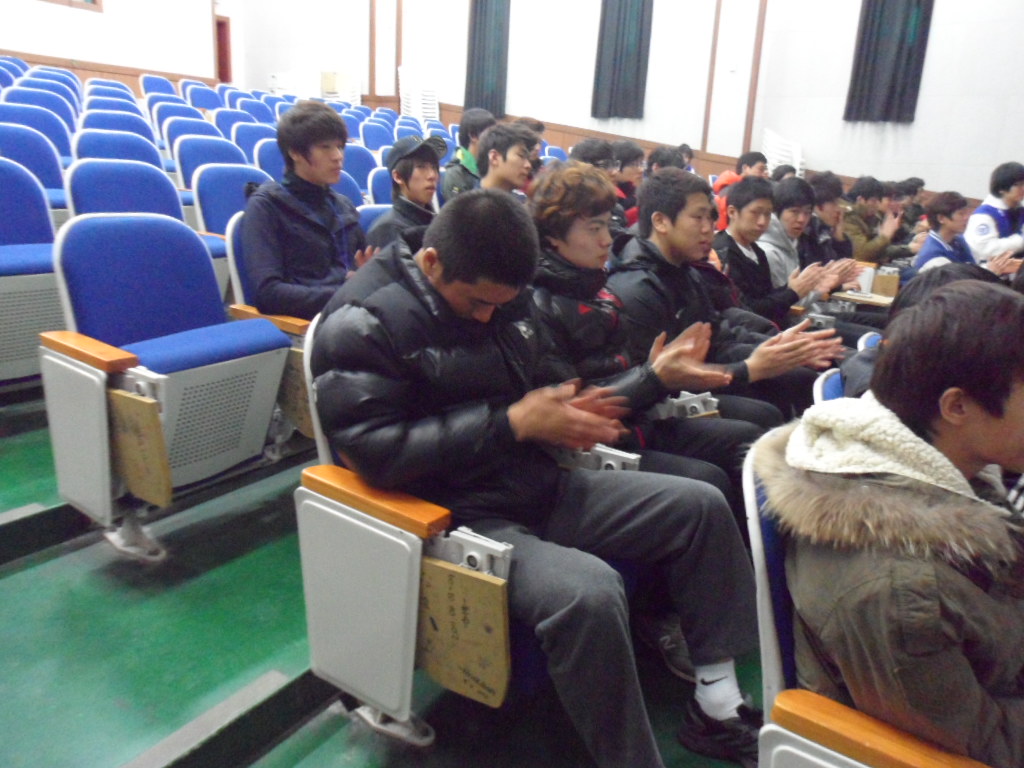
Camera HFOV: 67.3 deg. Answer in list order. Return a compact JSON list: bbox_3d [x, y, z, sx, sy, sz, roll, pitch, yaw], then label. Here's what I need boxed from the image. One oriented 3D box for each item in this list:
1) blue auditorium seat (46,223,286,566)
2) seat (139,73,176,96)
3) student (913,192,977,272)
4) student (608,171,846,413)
[{"bbox_3d":[-0.951,-0.057,2.267,0.540,0.860,0.580,12,19,31],"label":"blue auditorium seat"},{"bbox_3d":[-4.095,-3.201,9.171,0.540,0.860,0.580,12,19,31],"label":"seat"},{"bbox_3d":[2.911,-0.834,5.487,0.760,1.130,0.520,12,19,31],"label":"student"},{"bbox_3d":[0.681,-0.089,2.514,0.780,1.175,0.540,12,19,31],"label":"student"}]

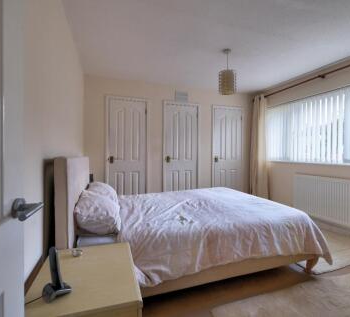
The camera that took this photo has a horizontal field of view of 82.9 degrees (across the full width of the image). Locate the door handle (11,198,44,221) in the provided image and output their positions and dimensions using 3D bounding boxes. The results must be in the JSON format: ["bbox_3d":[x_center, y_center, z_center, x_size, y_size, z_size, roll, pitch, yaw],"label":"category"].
[{"bbox_3d":[-0.354,0.124,0.468,0.060,0.054,0.138,0,0,-18],"label":"door handle"}]

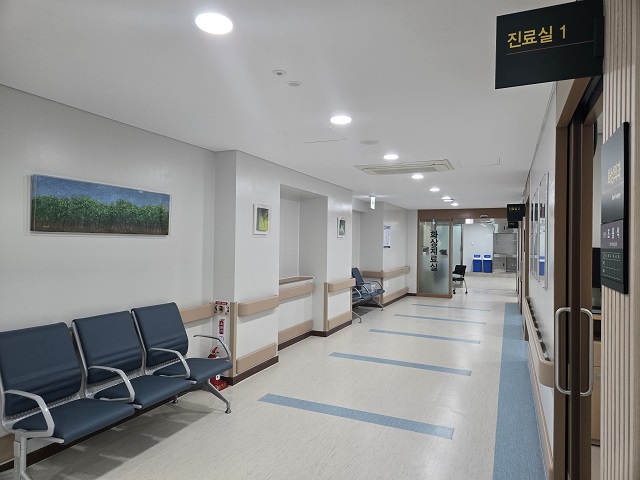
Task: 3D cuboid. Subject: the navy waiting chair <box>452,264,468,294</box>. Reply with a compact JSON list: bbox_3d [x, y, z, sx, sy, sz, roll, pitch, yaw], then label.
[{"bbox_3d":[4.133,1.197,12.891,0.540,0.830,0.500,1,0,-21],"label":"navy waiting chair"}]

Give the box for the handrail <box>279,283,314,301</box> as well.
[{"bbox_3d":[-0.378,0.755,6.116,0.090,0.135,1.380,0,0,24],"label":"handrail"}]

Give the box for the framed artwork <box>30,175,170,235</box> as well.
[{"bbox_3d":[-1.644,-0.236,3.360,0.040,0.375,1.222,0,0,24],"label":"framed artwork"}]

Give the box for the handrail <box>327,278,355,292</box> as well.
[{"bbox_3d":[0.397,0.769,7.250,0.090,0.135,1.080,0,0,24],"label":"handrail"}]

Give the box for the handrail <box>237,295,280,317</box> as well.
[{"bbox_3d":[-0.668,0.744,4.826,0.090,0.135,0.795,0,0,24],"label":"handrail"}]

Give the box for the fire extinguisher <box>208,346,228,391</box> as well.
[{"bbox_3d":[-1.042,1.311,4.362,0.170,0.408,0.165,1,0,0],"label":"fire extinguisher"}]

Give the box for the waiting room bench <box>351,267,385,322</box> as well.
[{"bbox_3d":[0.811,1.091,8.802,0.660,0.930,1.755,0,0,24],"label":"waiting room bench"}]

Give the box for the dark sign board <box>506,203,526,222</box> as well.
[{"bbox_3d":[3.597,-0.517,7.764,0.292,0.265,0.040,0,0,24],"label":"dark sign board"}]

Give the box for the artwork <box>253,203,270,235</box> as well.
[{"bbox_3d":[-0.659,-0.229,4.897,0.035,0.349,0.338,0,0,24],"label":"artwork"}]

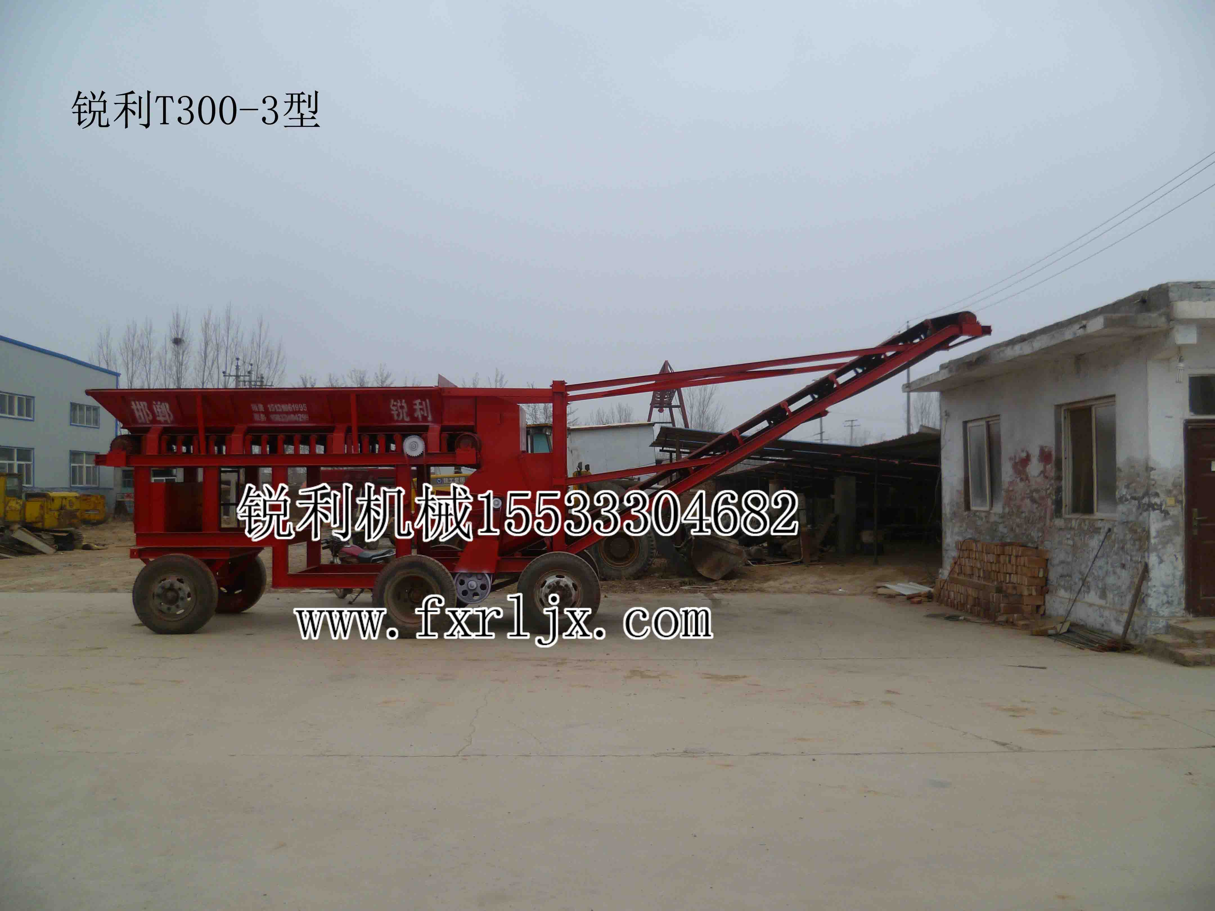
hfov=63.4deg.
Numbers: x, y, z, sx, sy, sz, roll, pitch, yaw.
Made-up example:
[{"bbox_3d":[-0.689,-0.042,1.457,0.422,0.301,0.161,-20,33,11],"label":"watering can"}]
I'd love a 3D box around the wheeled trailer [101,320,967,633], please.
[{"bbox_3d":[-0.700,0.190,12.750,11.000,3.970,2.600,0,-2,-1],"label":"wheeled trailer"}]

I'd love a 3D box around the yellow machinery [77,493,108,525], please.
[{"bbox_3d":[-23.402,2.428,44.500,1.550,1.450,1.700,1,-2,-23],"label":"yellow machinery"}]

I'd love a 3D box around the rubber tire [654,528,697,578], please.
[{"bbox_3d":[1.340,1.870,19.400,1.050,1.150,0.500,0,-2,7],"label":"rubber tire"}]

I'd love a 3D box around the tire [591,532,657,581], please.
[{"bbox_3d":[0.240,1.800,19.200,1.280,1.280,0.430,0,-2,7],"label":"tire"}]

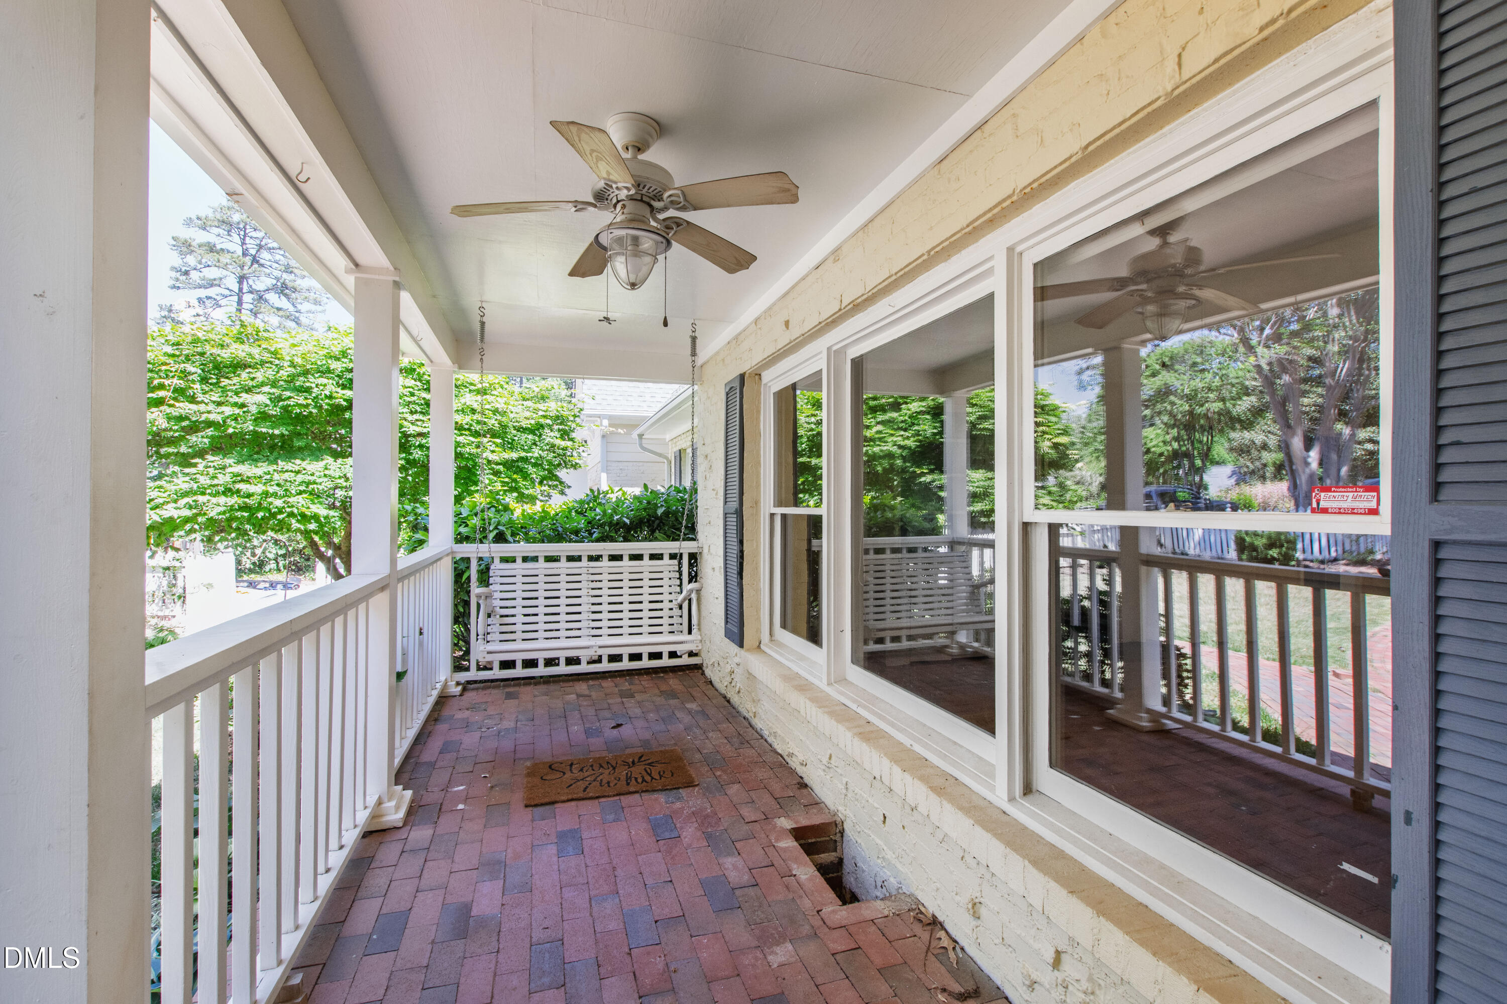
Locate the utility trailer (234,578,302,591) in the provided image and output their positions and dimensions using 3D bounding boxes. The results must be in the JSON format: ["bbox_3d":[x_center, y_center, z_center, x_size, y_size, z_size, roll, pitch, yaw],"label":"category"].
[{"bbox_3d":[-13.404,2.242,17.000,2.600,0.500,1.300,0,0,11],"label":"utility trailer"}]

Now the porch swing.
[{"bbox_3d":[-0.972,-0.107,3.861,1.300,2.060,0.600,0,0,-19],"label":"porch swing"}]

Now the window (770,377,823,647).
[{"bbox_3d":[0.274,0.057,3.464,0.100,1.550,0.820,0,0,-19],"label":"window"}]

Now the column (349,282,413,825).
[{"bbox_3d":[-1.575,0.184,2.631,0.220,2.270,0.220,0,0,-19],"label":"column"}]

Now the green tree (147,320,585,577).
[{"bbox_3d":[-3.951,0.225,6.267,4.500,4.000,4.400,0,0,-19],"label":"green tree"}]

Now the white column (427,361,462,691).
[{"bbox_3d":[-2.180,0.192,4.421,0.220,2.270,0.220,0,0,-19],"label":"white column"}]

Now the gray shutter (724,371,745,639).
[{"bbox_3d":[-0.122,0.053,4.010,0.035,1.670,0.330,0,0,-19],"label":"gray shutter"}]

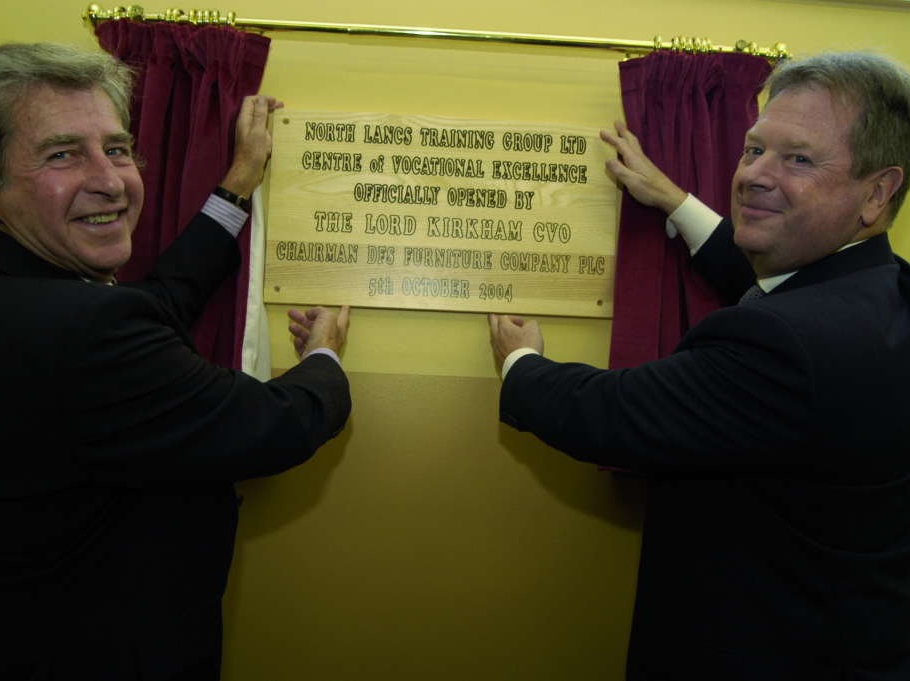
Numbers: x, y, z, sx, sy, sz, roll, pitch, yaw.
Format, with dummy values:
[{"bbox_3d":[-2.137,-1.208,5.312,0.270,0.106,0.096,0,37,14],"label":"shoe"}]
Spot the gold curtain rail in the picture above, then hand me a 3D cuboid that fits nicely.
[{"bbox_3d":[-0.022,-0.549,1.285,1.270,0.048,0.070,2,-3,-2],"label":"gold curtain rail"}]

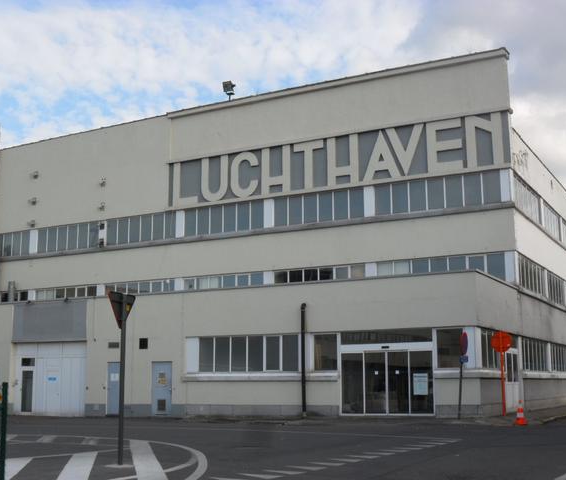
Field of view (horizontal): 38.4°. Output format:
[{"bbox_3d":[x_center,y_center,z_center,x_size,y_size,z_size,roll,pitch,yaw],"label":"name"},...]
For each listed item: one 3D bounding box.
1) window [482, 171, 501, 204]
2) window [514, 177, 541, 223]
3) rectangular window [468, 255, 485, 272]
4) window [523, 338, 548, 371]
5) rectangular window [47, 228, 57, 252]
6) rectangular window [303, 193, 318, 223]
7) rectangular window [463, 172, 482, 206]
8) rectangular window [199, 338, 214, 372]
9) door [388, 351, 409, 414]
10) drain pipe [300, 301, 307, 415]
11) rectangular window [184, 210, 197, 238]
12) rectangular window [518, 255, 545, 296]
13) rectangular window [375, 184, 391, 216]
[{"bbox_3d":[8.972,-2.246,34.963,0.800,1.500,0.100,-6,-11,28],"label":"window"},{"bbox_3d":[11.214,-1.739,37.300,0.120,1.384,5.613,-6,-11,28],"label":"window"},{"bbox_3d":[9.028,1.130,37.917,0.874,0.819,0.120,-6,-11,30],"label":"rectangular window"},{"bbox_3d":[11.249,5.154,36.100,0.100,1.368,5.663,-6,-11,28],"label":"window"},{"bbox_3d":[-13.168,0.013,46.602,0.807,1.399,0.100,-6,-11,28],"label":"rectangular window"},{"bbox_3d":[1.335,-1.527,39.123,0.800,1.500,0.100,-6,-11,28],"label":"rectangular window"},{"bbox_3d":[8.264,-2.168,35.308,0.776,1.432,0.100,-6,-11,28],"label":"rectangular window"},{"bbox_3d":[-3.384,5.083,35.962,0.811,1.508,0.120,-6,-11,30],"label":"rectangular window"},{"bbox_3d":[4.087,5.026,28.619,0.835,2.174,0.100,-6,-11,28],"label":"door"},{"bbox_3d":[0.852,4.876,33.245,0.200,4.586,0.220,-6,-11,30],"label":"drain pipe"},{"bbox_3d":[-4.798,-0.861,42.427,0.800,1.500,0.100,-6,-11,28],"label":"rectangular window"},{"bbox_3d":[11.496,1.710,37.690,0.150,1.390,6.547,-6,-11,27],"label":"rectangular window"},{"bbox_3d":[4.597,-1.832,37.234,0.802,1.415,0.100,-6,-11,28],"label":"rectangular window"}]

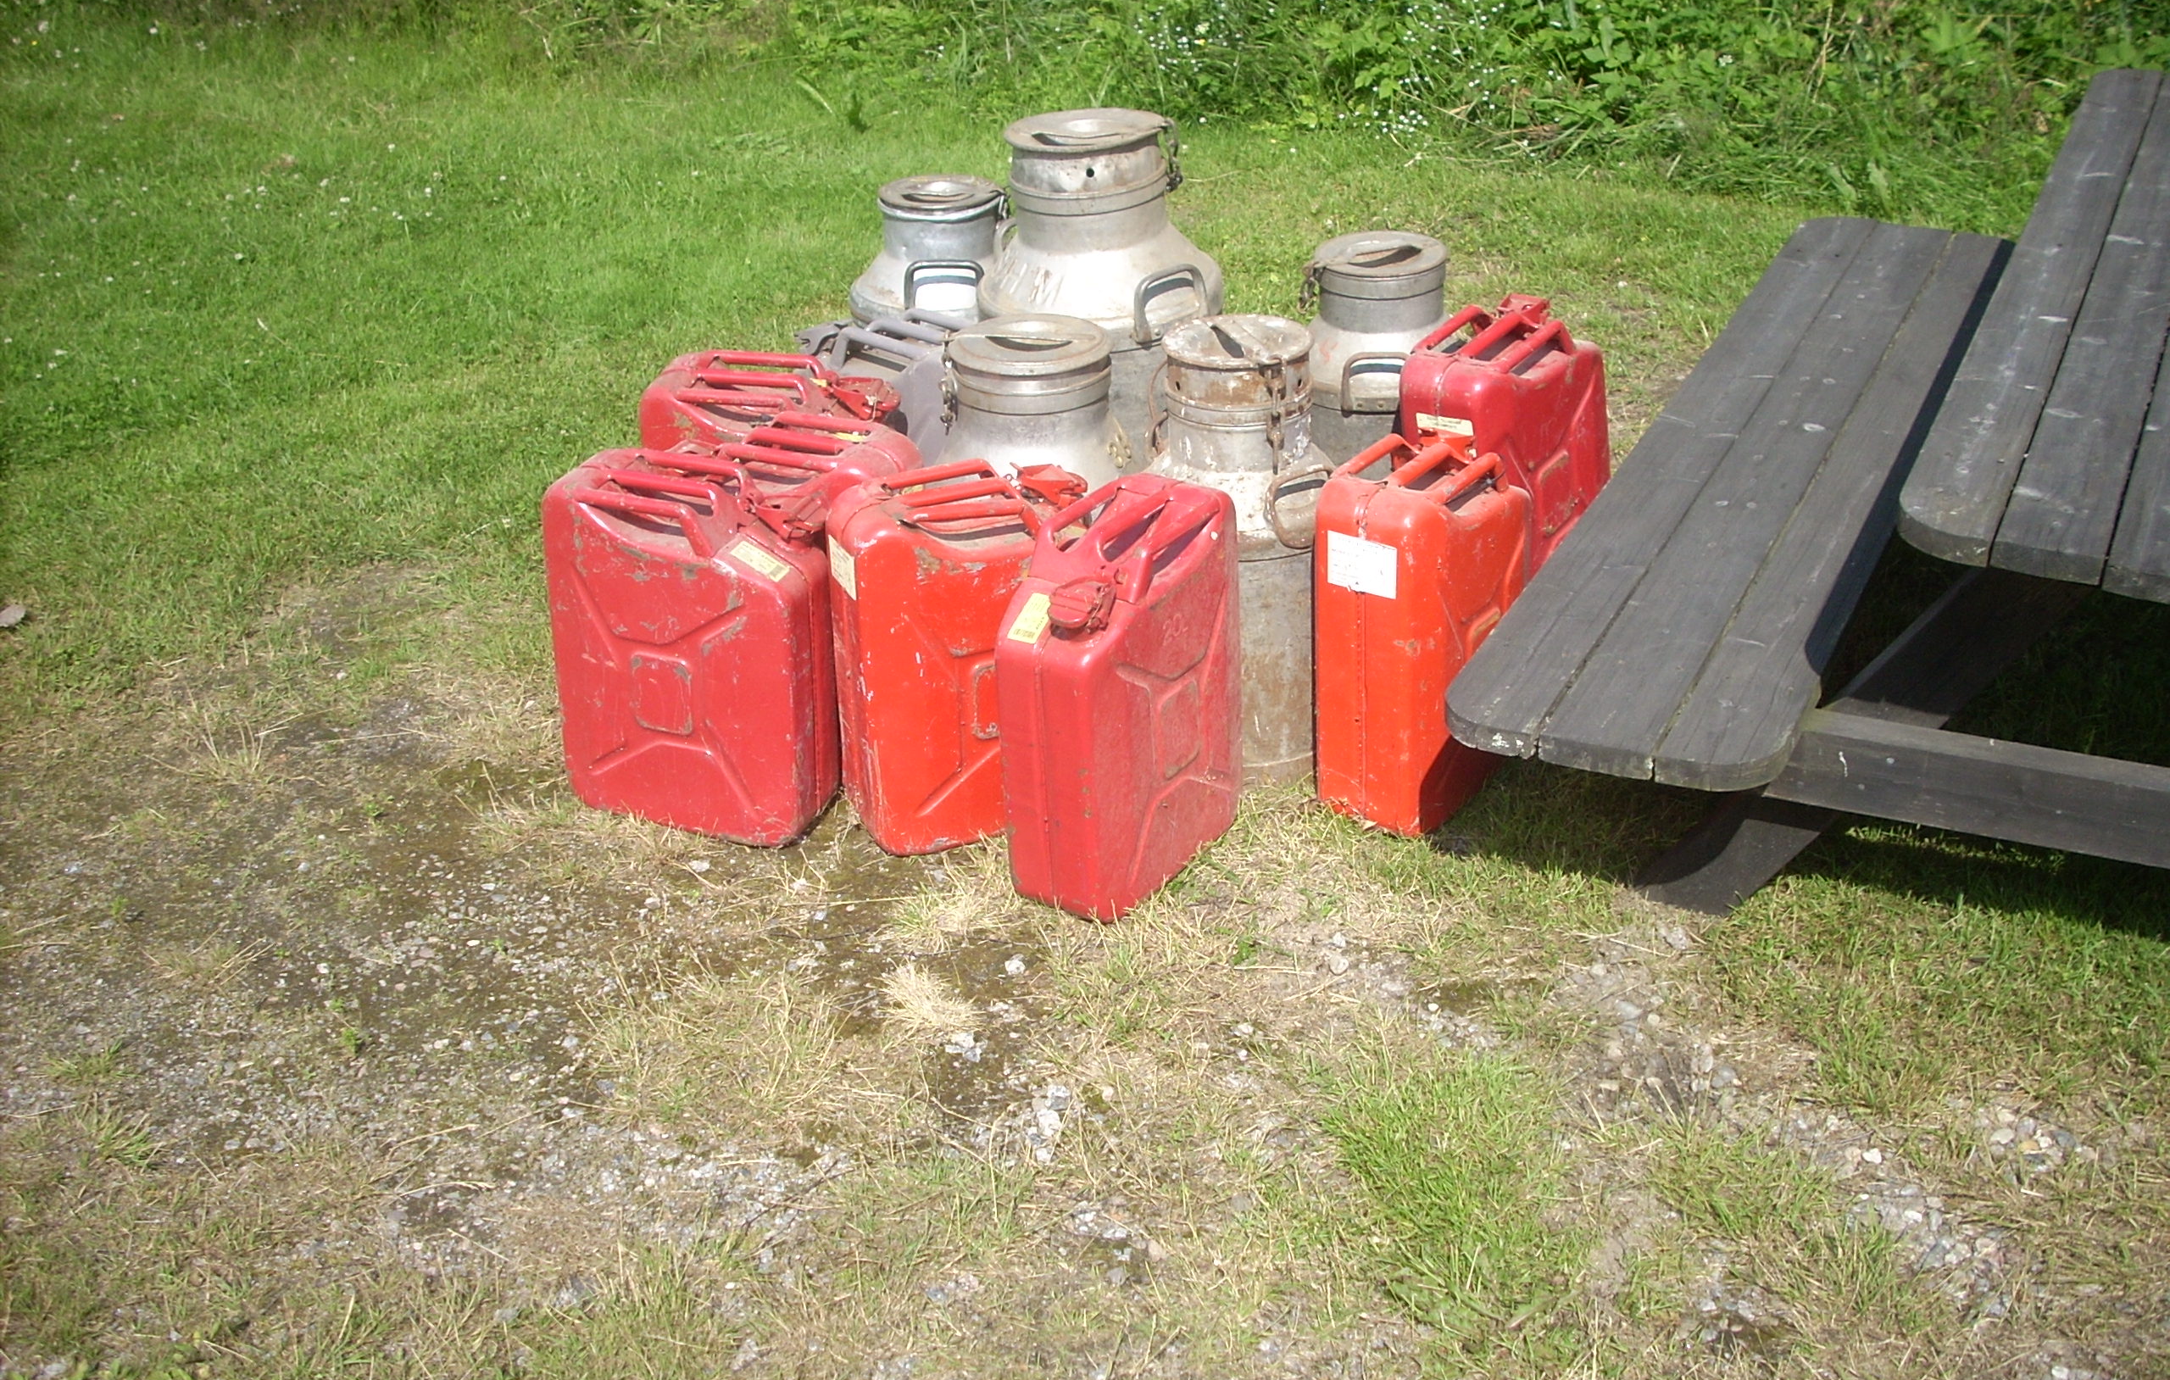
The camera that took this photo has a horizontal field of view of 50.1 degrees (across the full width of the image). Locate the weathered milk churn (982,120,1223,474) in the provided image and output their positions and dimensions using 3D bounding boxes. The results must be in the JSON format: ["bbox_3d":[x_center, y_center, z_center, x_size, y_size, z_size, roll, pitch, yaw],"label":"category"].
[{"bbox_3d":[0.018,-0.552,3.709,0.380,0.700,0.380,-2,26,1],"label":"weathered milk churn"}]

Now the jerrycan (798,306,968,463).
[{"bbox_3d":[-0.262,-0.338,3.560,0.345,0.466,0.165,20,34,36],"label":"jerrycan"}]

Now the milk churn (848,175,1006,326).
[{"bbox_3d":[-0.226,-0.583,3.956,0.310,0.550,0.310,-2,26,1],"label":"milk churn"}]

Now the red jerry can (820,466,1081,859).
[{"bbox_3d":[-0.138,-0.048,2.966,0.345,0.466,0.165,-13,28,-19],"label":"red jerry can"}]

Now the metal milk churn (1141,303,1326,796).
[{"bbox_3d":[0.206,-0.187,3.079,0.264,0.587,0.264,-2,26,1],"label":"metal milk churn"}]

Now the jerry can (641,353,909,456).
[{"bbox_3d":[-0.456,-0.244,3.379,0.345,0.466,0.165,3,28,8],"label":"jerry can"}]

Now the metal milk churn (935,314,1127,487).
[{"bbox_3d":[-0.065,-0.236,3.252,0.295,0.535,0.295,-2,26,1],"label":"metal milk churn"}]

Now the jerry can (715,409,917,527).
[{"bbox_3d":[-0.380,-0.129,3.140,0.345,0.466,0.165,9,28,20],"label":"jerry can"}]

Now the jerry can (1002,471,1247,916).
[{"bbox_3d":[0.049,0.005,2.832,0.165,0.466,0.345,12,29,29],"label":"jerry can"}]

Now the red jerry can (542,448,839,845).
[{"bbox_3d":[-0.503,-0.055,2.984,0.345,0.466,0.165,10,27,21],"label":"red jerry can"}]

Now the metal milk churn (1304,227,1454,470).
[{"bbox_3d":[0.470,-0.453,3.693,0.285,0.515,0.285,-2,26,1],"label":"metal milk churn"}]

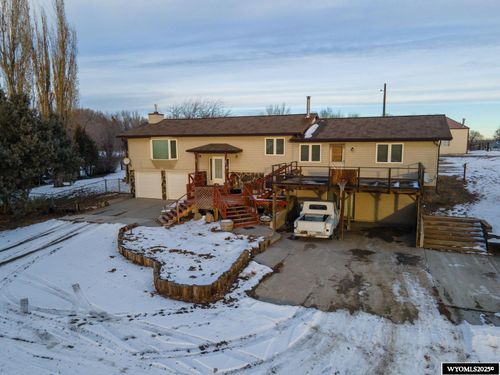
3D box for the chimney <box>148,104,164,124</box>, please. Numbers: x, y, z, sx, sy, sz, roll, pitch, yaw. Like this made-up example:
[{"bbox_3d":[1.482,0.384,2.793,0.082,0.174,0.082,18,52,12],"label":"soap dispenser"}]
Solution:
[{"bbox_3d":[-8.461,-6.599,31.365,0.900,1.762,1.150,2,9,21],"label":"chimney"}]

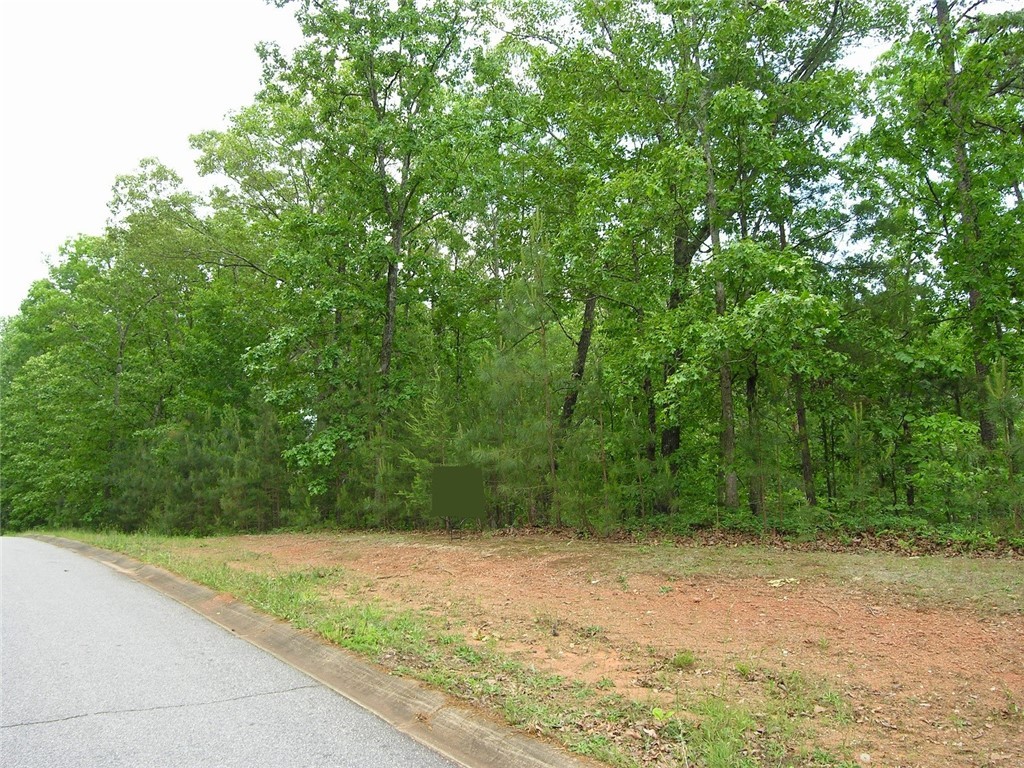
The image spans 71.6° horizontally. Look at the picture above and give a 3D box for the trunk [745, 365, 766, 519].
[{"bbox_3d":[6.238,1.501,18.267,0.310,3.950,0.310,0,-8,0],"label":"trunk"}]

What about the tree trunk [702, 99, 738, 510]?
[{"bbox_3d":[5.675,-2.391,19.514,0.420,11.670,0.400,-1,-8,0],"label":"tree trunk"}]

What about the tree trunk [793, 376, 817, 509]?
[{"bbox_3d":[8.268,1.564,19.975,0.280,3.830,0.280,-3,-8,0],"label":"tree trunk"}]

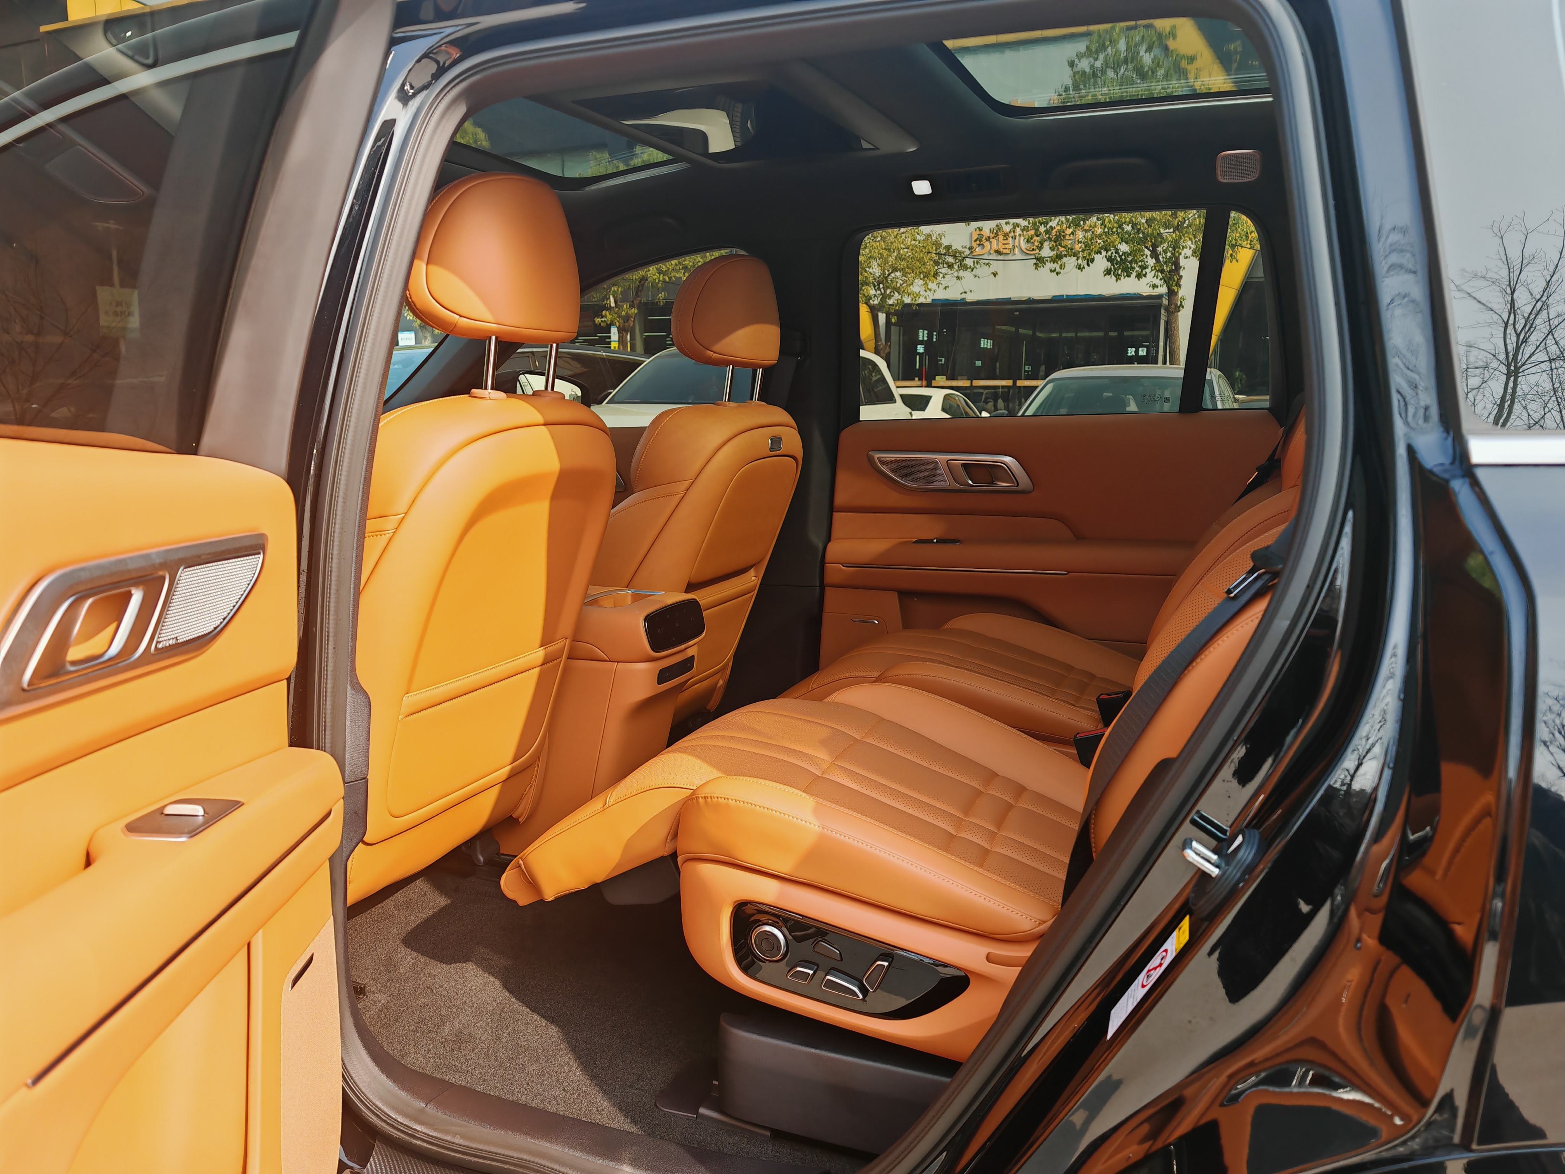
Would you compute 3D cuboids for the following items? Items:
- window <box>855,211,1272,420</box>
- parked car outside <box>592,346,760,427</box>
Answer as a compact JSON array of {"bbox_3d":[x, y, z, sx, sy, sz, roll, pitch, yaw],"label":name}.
[{"bbox_3d":[0.533,-0.525,2.454,0.840,0.391,0.060,4,23,22],"label":"window"},{"bbox_3d":[-0.274,-1.164,9.659,1.840,1.570,4.600,4,10,21],"label":"parked car outside"}]

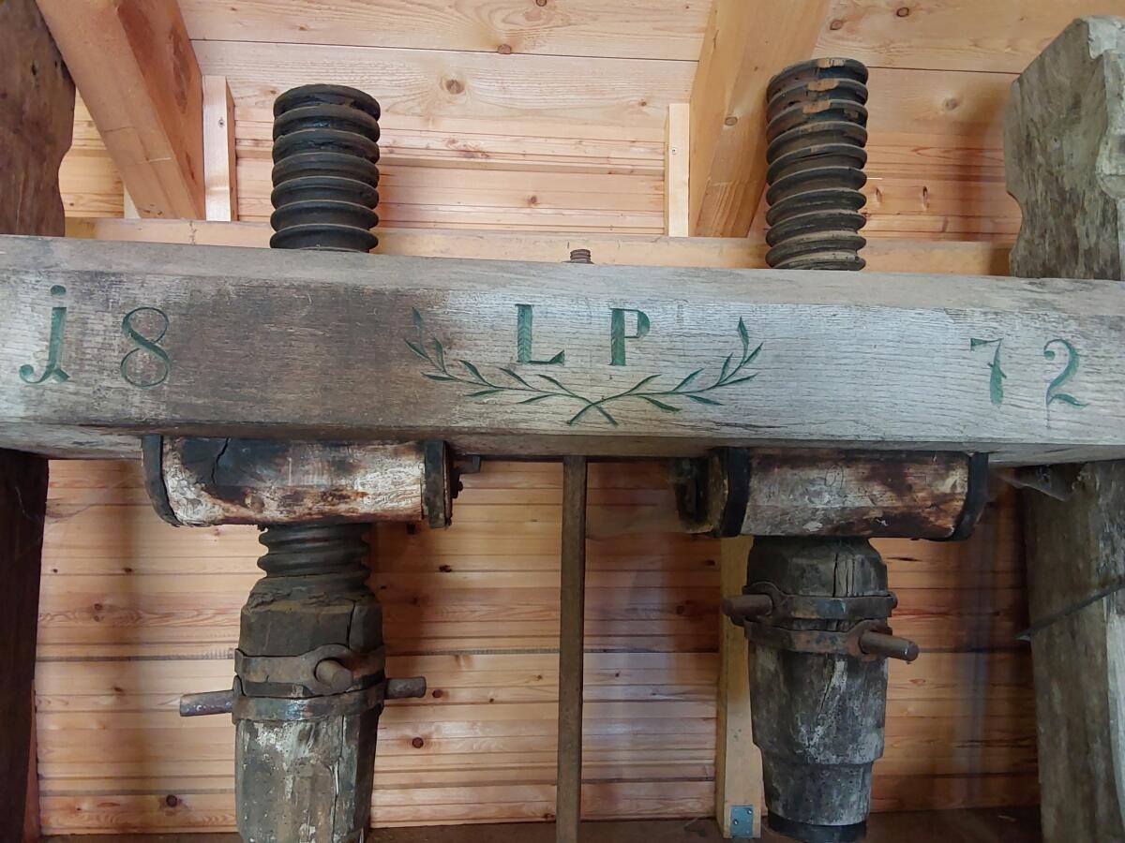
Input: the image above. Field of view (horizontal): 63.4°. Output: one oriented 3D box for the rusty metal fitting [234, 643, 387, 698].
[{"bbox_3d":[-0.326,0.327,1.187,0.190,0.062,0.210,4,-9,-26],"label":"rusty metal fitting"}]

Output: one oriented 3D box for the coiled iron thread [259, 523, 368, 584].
[{"bbox_3d":[-0.332,0.175,1.219,0.149,0.080,0.149,2,-8,-15],"label":"coiled iron thread"}]

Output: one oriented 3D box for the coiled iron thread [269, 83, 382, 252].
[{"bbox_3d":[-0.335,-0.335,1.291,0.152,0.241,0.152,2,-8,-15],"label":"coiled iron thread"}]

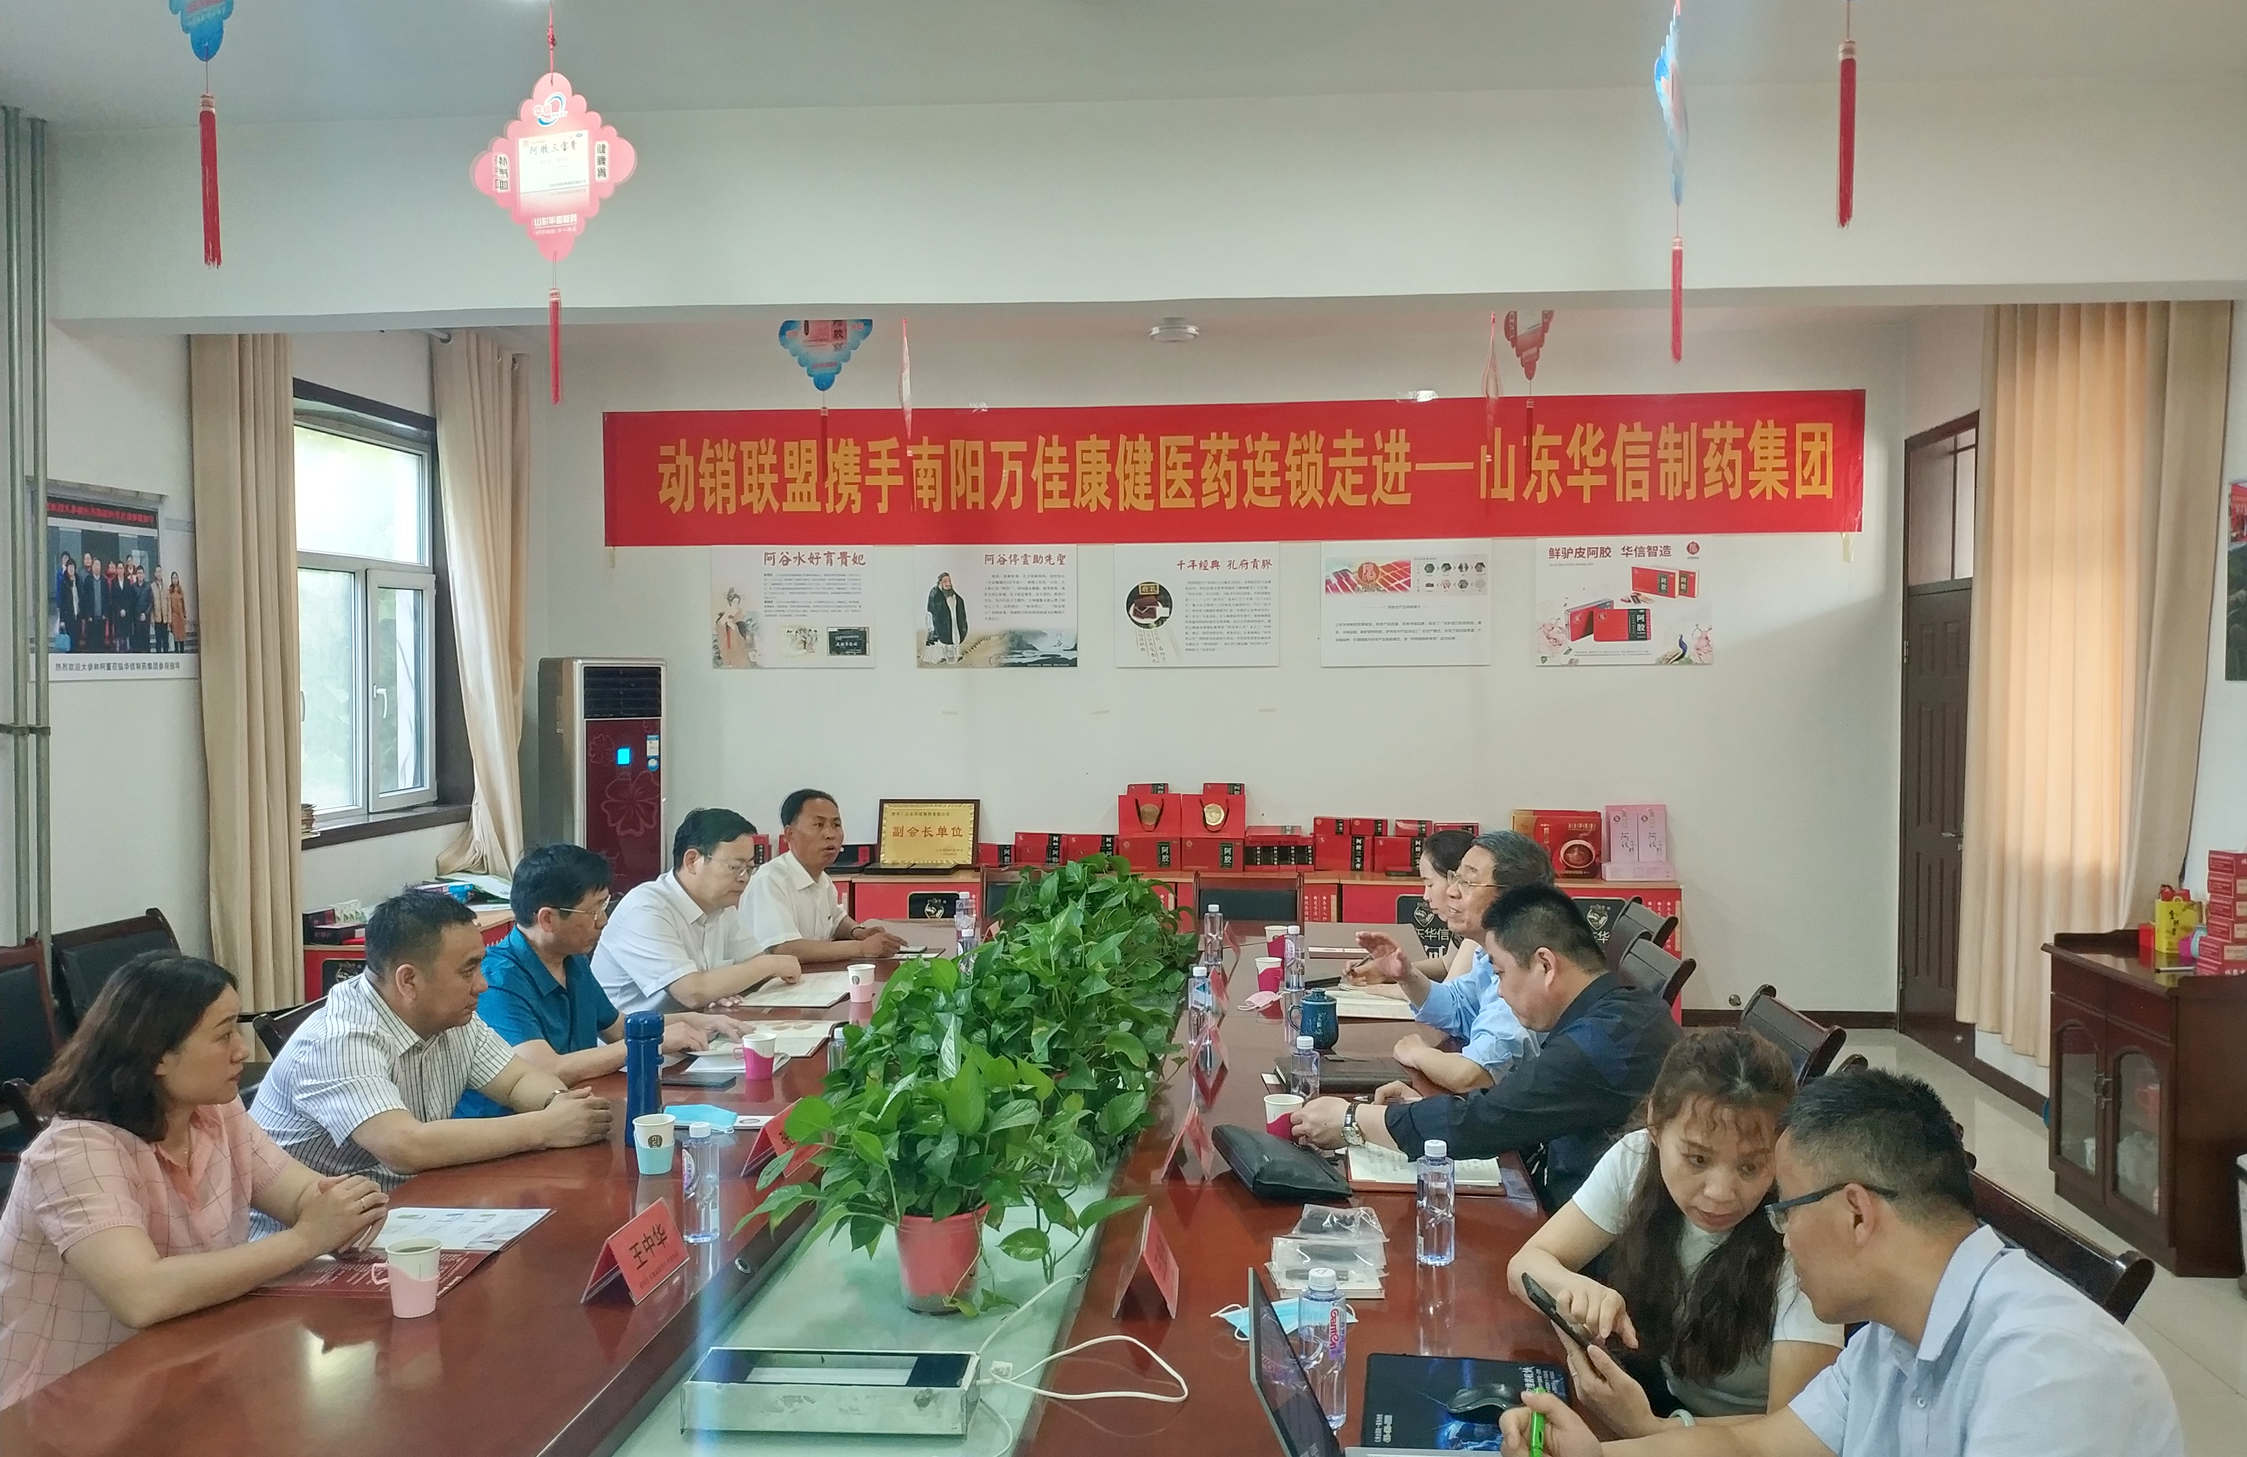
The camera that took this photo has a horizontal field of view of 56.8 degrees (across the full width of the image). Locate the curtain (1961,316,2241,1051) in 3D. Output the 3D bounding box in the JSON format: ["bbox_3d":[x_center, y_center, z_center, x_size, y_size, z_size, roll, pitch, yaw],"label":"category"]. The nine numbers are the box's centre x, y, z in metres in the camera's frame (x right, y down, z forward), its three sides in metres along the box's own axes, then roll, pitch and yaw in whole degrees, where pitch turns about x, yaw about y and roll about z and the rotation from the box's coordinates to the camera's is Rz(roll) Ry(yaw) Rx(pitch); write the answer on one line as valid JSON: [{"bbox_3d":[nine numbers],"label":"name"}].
[{"bbox_3d":[3.299,-0.242,7.266,0.180,2.900,2.420,0,1,5],"label":"curtain"}]

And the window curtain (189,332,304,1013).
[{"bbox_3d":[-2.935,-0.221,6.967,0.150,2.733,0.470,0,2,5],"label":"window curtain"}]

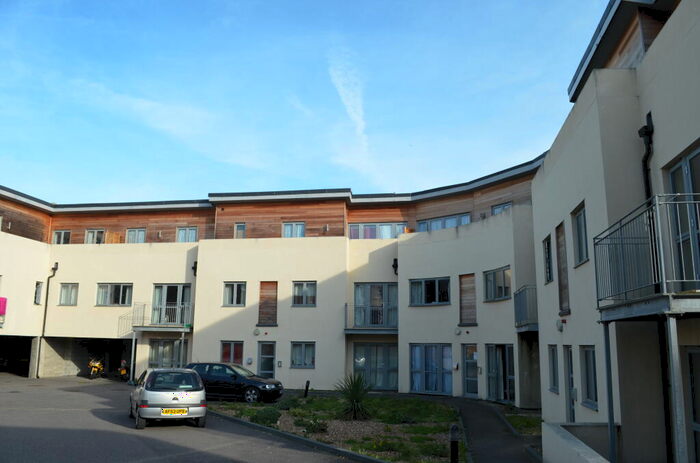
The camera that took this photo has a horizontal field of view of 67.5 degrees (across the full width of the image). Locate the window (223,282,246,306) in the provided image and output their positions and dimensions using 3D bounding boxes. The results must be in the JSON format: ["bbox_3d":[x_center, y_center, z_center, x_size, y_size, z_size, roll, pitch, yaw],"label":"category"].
[{"bbox_3d":[-5.393,2.932,24.493,1.156,1.240,0.150,-1,-12,8],"label":"window"}]

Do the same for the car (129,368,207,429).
[{"bbox_3d":[-5.000,4.439,14.342,1.660,1.440,3.800,6,-13,-23],"label":"car"}]

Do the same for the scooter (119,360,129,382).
[{"bbox_3d":[-11.464,7.037,26.778,0.700,1.140,1.750,3,-12,-11],"label":"scooter"}]

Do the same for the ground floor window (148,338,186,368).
[{"bbox_3d":[-8.816,6.324,25.389,2.000,2.030,0.150,-2,-12,13],"label":"ground floor window"}]

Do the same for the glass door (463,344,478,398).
[{"bbox_3d":[4.762,5.447,20.528,0.800,2.030,0.120,-10,-16,43],"label":"glass door"}]

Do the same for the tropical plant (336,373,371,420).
[{"bbox_3d":[0.126,4.381,13.946,1.050,1.240,1.050,1,-12,0],"label":"tropical plant"}]

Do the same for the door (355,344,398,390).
[{"bbox_3d":[1.194,5.997,23.404,2.090,2.117,0.150,-1,-12,9],"label":"door"}]

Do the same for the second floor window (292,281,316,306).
[{"bbox_3d":[-2.085,2.864,24.000,1.162,1.238,0.150,-1,-12,8],"label":"second floor window"}]

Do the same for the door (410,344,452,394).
[{"bbox_3d":[3.375,5.676,21.668,1.880,2.040,0.150,-7,-14,32],"label":"door"}]

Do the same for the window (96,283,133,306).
[{"bbox_3d":[-12.008,3.228,26.803,1.950,1.180,0.150,-2,-12,13],"label":"window"}]

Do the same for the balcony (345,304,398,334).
[{"bbox_3d":[1.050,3.909,23.440,2.500,1.330,0.750,-1,-12,9],"label":"balcony"}]

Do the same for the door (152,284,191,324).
[{"bbox_3d":[-8.800,3.603,25.890,2.121,2.153,0.150,-1,-12,10],"label":"door"}]

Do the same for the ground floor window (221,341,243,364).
[{"bbox_3d":[-5.389,5.621,23.944,1.110,1.271,0.150,-1,-12,8],"label":"ground floor window"}]

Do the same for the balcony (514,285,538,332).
[{"bbox_3d":[5.732,2.454,16.247,0.900,1.320,2.500,-1,-12,10],"label":"balcony"}]

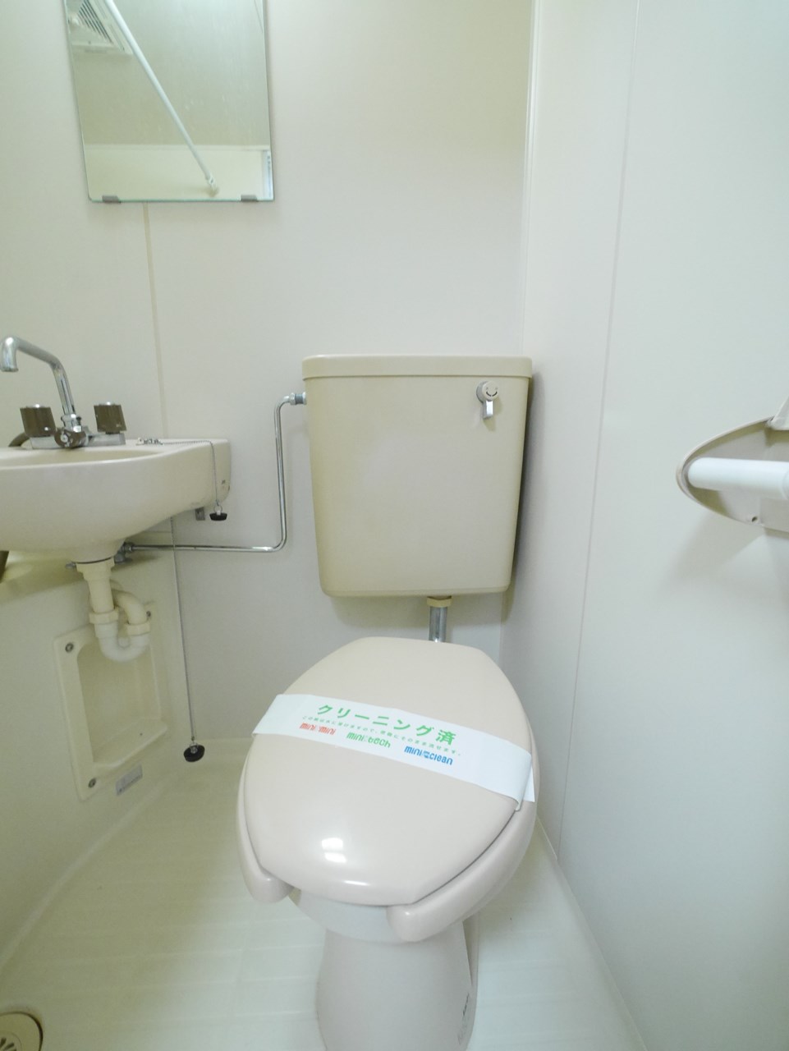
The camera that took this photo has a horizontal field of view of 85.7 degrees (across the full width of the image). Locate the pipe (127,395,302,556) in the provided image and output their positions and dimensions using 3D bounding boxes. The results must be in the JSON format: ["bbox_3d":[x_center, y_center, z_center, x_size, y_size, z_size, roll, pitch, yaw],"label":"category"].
[{"bbox_3d":[-0.372,-0.098,0.867,0.395,0.330,0.045,0,11,0],"label":"pipe"}]

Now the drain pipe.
[{"bbox_3d":[-0.506,0.153,0.772,0.090,0.210,0.125,0,11,0],"label":"drain pipe"}]

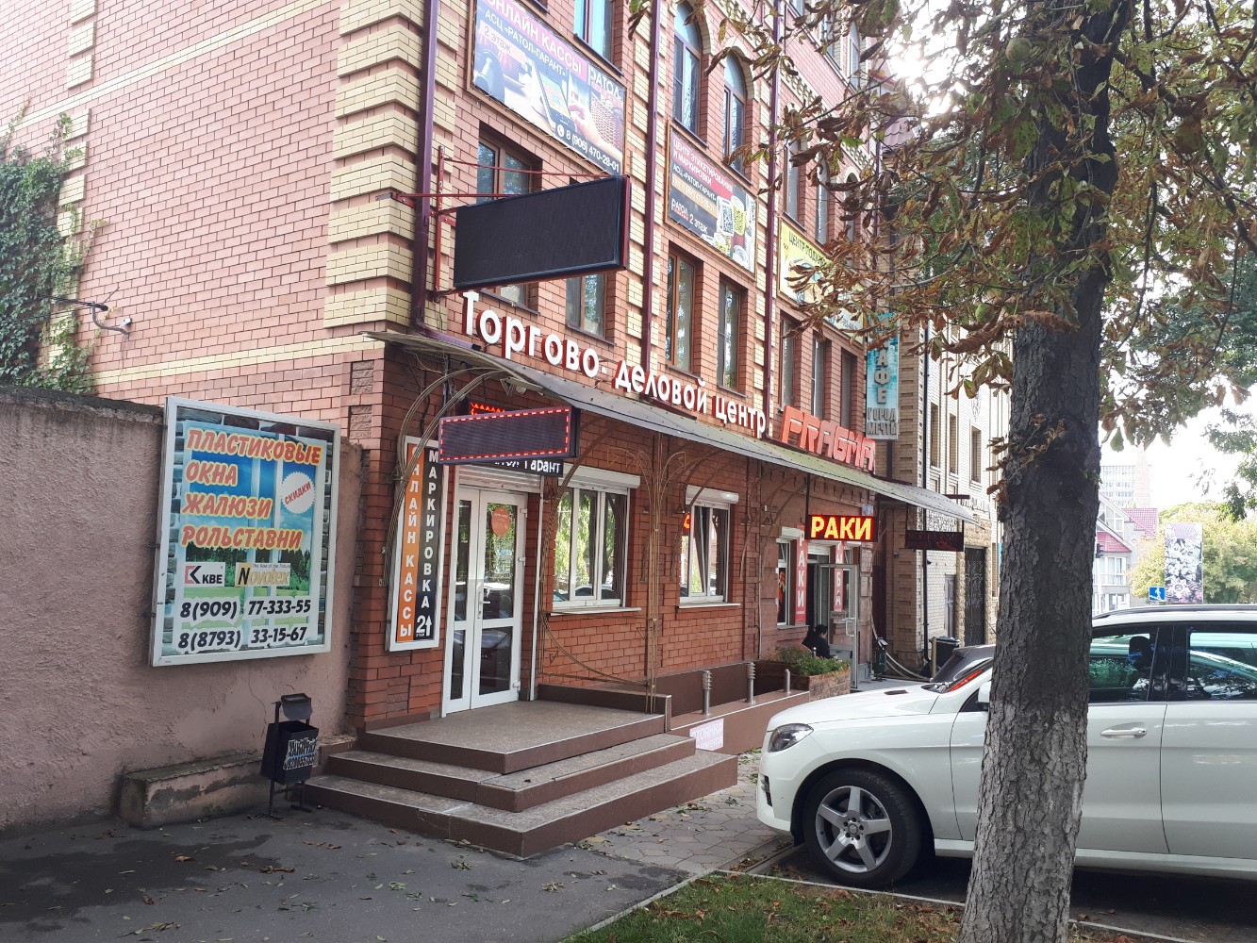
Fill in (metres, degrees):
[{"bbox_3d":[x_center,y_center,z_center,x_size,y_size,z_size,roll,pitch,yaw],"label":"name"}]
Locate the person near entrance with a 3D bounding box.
[{"bbox_3d":[3.237,3.183,16.321,0.750,1.240,0.550,-2,-6,28],"label":"person near entrance"}]

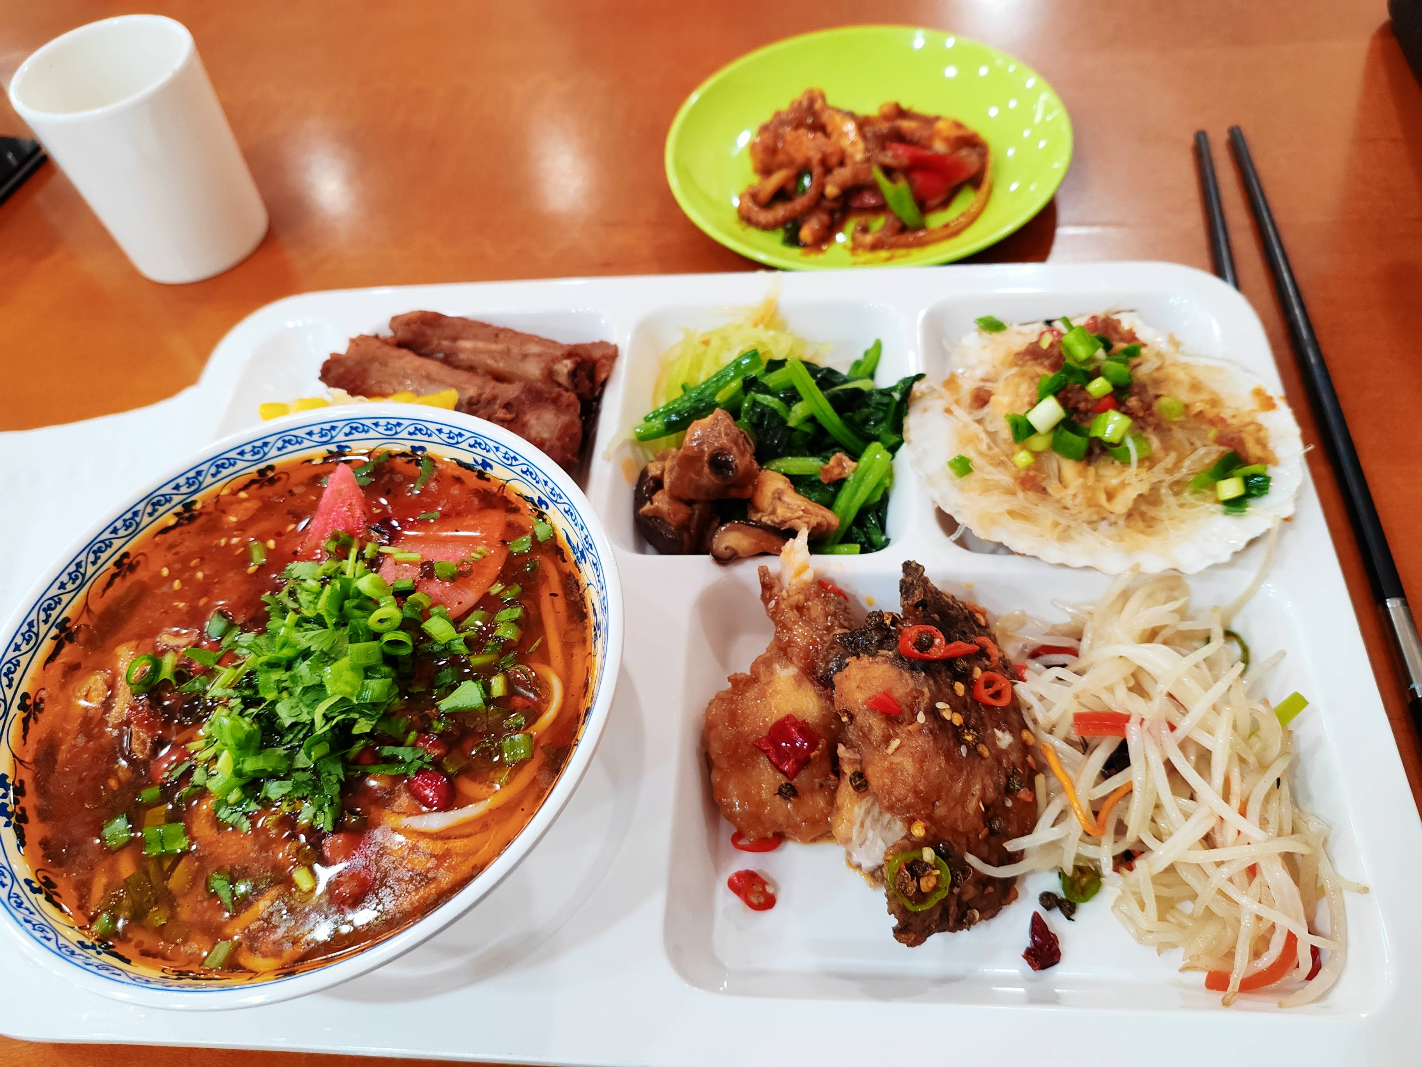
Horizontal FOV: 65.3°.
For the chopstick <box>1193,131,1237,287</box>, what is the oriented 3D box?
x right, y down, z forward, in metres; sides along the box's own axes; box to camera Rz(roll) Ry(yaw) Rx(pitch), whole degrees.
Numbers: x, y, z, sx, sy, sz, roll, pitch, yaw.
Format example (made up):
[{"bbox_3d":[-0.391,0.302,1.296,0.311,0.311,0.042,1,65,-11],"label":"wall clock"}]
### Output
[{"bbox_3d":[0.175,-0.055,0.365,0.007,0.007,0.255,3,55,9],"label":"chopstick"}]

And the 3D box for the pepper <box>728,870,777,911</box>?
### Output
[{"bbox_3d":[0.010,0.088,0.275,0.013,0.007,0.009,28,62,24],"label":"pepper"}]

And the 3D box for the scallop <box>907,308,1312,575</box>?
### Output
[{"bbox_3d":[0.113,-0.030,0.327,0.109,0.031,0.099,-1,54,7],"label":"scallop"}]

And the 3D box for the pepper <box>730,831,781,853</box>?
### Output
[{"bbox_3d":[0.012,0.077,0.285,0.013,0.005,0.009,-1,54,7],"label":"pepper"}]

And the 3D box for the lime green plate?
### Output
[{"bbox_3d":[0.058,-0.140,0.426,0.149,0.027,0.149,-1,54,7],"label":"lime green plate"}]

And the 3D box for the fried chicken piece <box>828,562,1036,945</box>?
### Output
[{"bbox_3d":[0.055,0.053,0.279,0.049,0.032,0.092,-1,54,7],"label":"fried chicken piece"}]

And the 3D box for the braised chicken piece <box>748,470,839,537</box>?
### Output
[{"bbox_3d":[0.025,-0.007,0.324,0.025,0.016,0.016,28,62,24],"label":"braised chicken piece"}]

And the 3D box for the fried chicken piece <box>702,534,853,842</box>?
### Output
[{"bbox_3d":[0.018,0.041,0.294,0.038,0.029,0.078,-1,54,7],"label":"fried chicken piece"}]

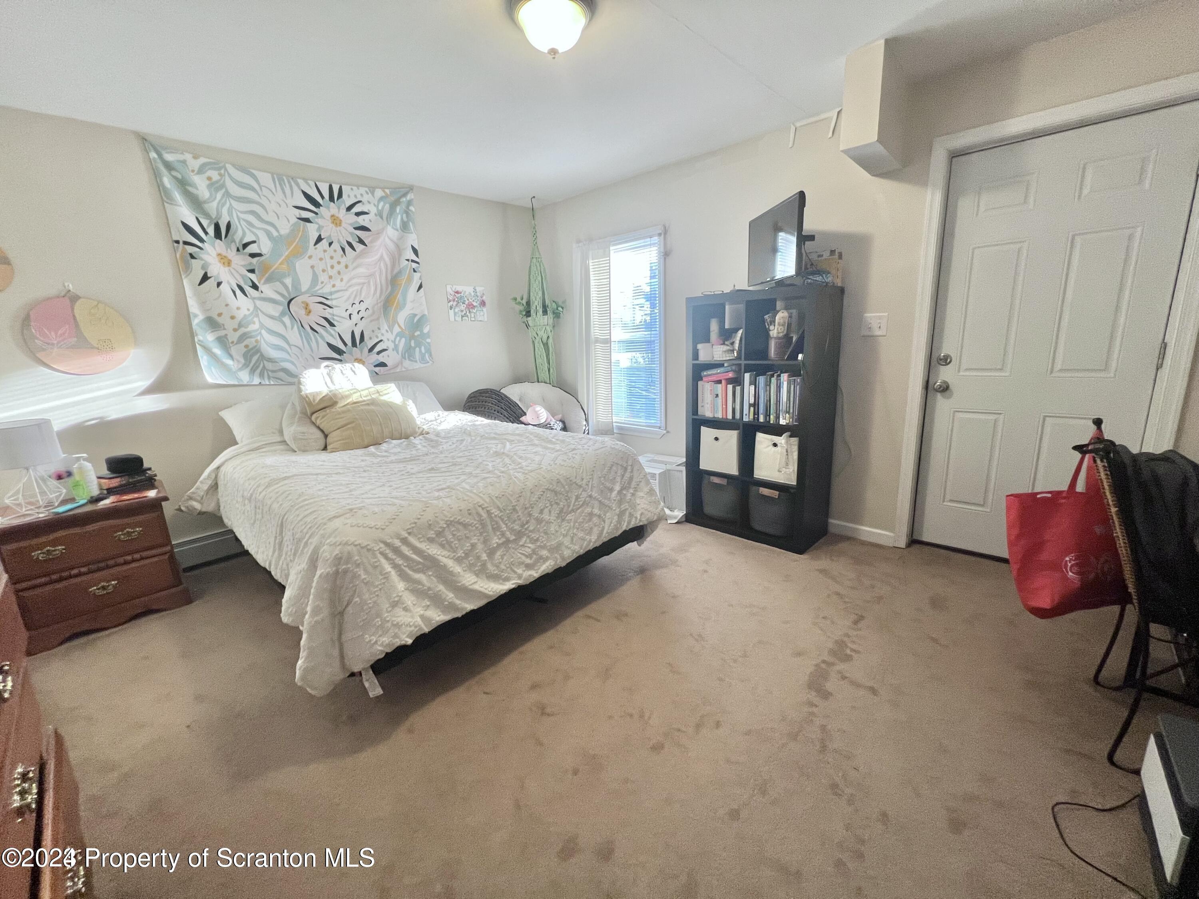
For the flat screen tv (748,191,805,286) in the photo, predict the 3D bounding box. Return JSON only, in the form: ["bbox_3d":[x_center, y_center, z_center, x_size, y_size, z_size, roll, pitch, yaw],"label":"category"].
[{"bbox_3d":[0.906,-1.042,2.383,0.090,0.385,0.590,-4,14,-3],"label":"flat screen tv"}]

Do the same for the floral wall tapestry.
[{"bbox_3d":[-1.891,-1.183,3.056,0.040,1.320,1.470,10,19,43],"label":"floral wall tapestry"}]

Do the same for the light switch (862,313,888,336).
[{"bbox_3d":[1.462,-0.663,2.395,0.121,0.120,0.015,10,19,43],"label":"light switch"}]

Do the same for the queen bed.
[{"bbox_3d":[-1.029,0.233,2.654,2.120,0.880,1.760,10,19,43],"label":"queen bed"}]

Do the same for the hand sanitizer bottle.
[{"bbox_3d":[-2.540,0.136,2.228,0.090,0.215,0.060,10,19,43],"label":"hand sanitizer bottle"}]

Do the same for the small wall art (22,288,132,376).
[{"bbox_3d":[-2.689,-0.602,2.350,0.025,0.410,0.385,10,19,43],"label":"small wall art"}]

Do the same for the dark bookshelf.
[{"bbox_3d":[0.985,-0.196,2.820,0.780,1.465,0.390,10,19,43],"label":"dark bookshelf"}]

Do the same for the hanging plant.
[{"bbox_3d":[-0.535,-1.177,3.936,0.460,0.340,0.380,-4,14,-6],"label":"hanging plant"}]

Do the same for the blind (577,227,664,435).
[{"bbox_3d":[0.173,-0.905,3.705,0.870,1.530,0.070,10,19,43],"label":"blind"}]

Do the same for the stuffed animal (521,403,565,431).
[{"bbox_3d":[-0.474,-0.282,3.672,0.320,0.220,0.260,-2,14,4],"label":"stuffed animal"}]

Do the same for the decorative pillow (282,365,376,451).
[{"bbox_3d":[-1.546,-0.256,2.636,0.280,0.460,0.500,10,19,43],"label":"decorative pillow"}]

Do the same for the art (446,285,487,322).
[{"bbox_3d":[-1.126,-1.245,3.855,0.020,0.285,0.355,10,19,43],"label":"art"}]

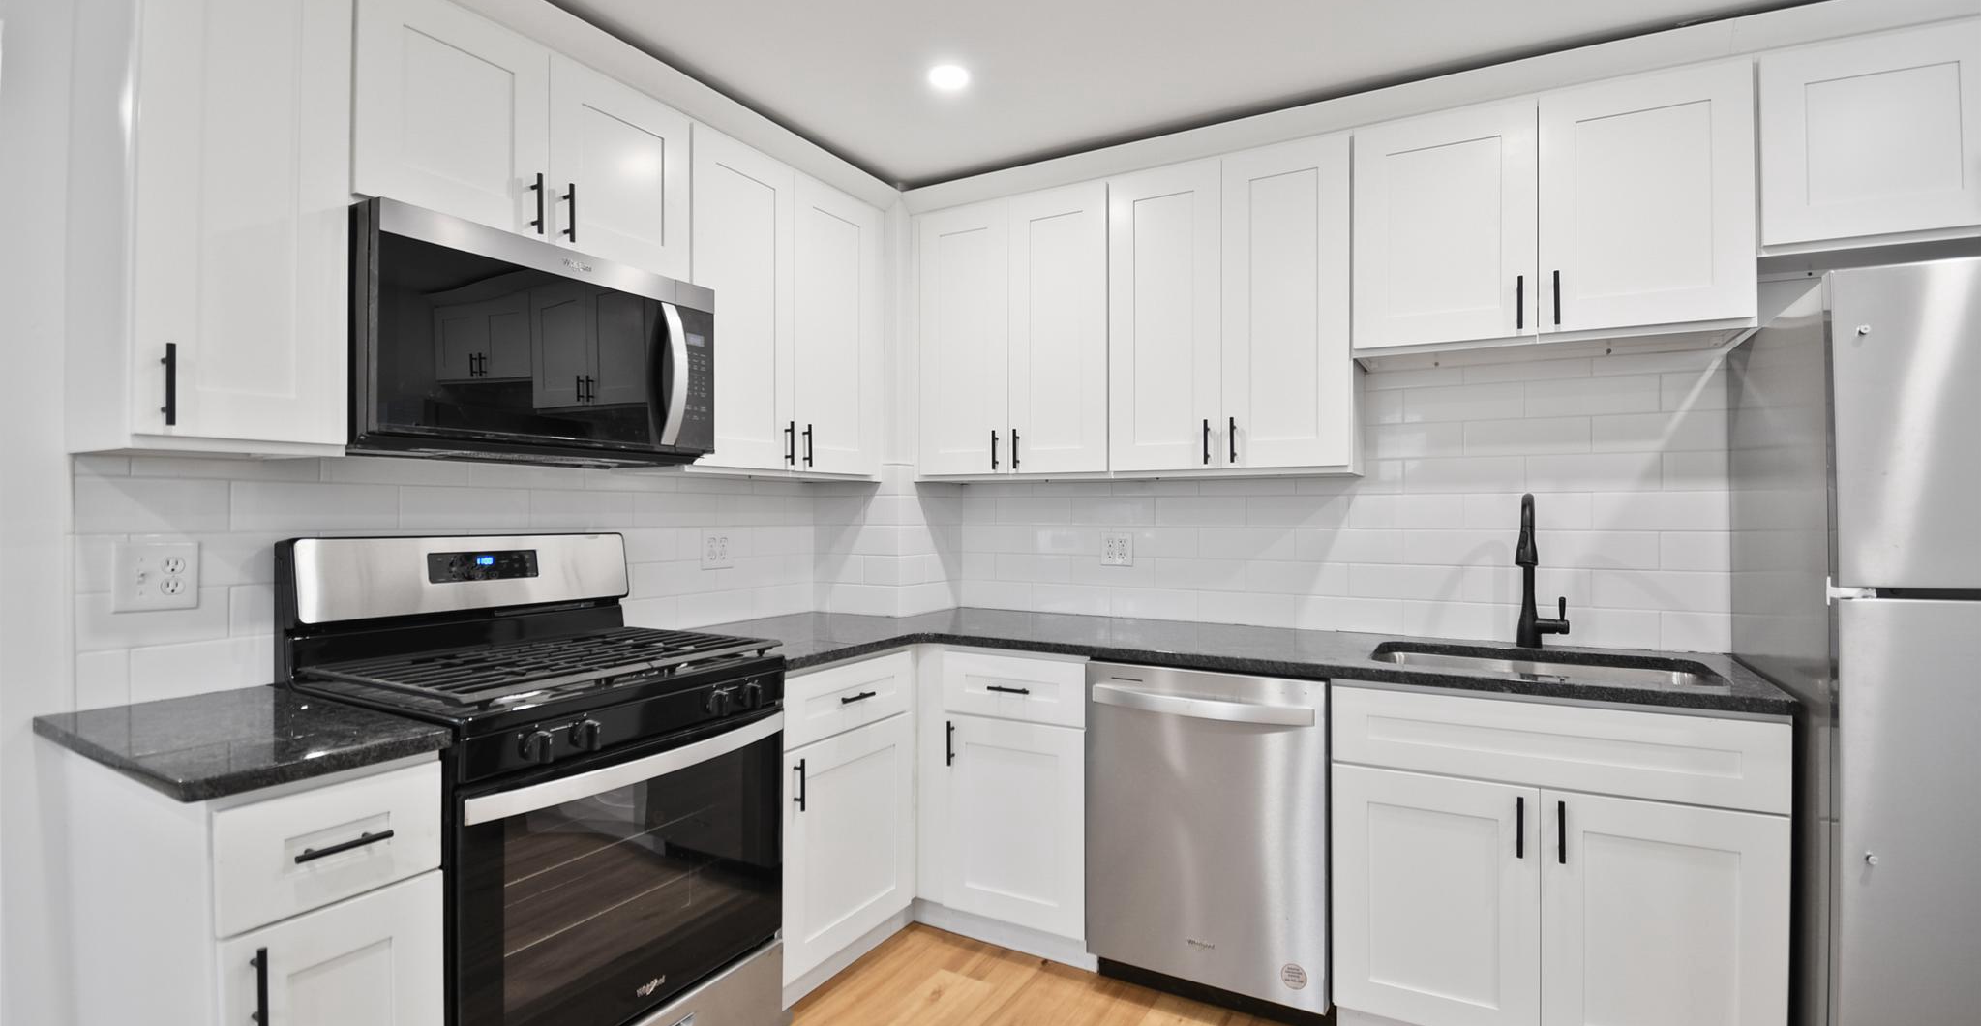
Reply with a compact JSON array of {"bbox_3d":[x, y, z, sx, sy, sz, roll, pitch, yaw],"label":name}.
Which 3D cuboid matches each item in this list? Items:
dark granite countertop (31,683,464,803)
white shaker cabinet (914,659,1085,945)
[{"bbox_3d":[-1.278,0.382,1.431,0.647,0.036,0.333,0,0,32],"label":"dark granite countertop"},{"bbox_3d":[0.166,0.794,2.646,0.526,0.805,0.621,0,0,26],"label":"white shaker cabinet"}]

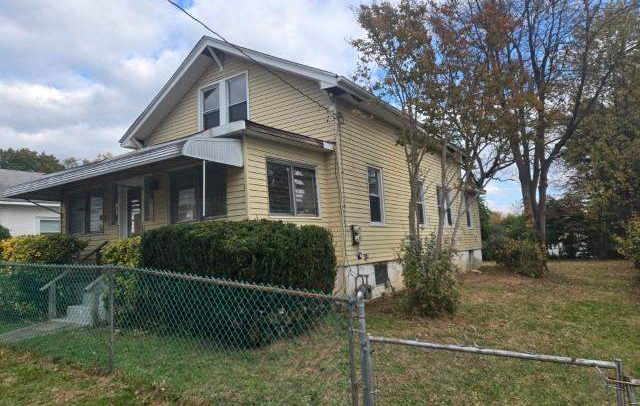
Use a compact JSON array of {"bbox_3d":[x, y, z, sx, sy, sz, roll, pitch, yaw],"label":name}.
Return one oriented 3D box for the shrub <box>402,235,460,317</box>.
[{"bbox_3d":[1.783,1.110,6.800,0.900,1.240,0.900,-7,-7,33],"label":"shrub"}]

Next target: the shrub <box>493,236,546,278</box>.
[{"bbox_3d":[5.941,1.541,12.600,1.500,1.150,1.500,-7,-7,33],"label":"shrub"}]

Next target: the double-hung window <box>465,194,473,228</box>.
[{"bbox_3d":[6.793,0.380,19.573,0.120,1.600,1.050,-7,-7,33],"label":"double-hung window"}]

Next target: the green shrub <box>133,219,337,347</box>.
[{"bbox_3d":[-1.189,1.073,6.547,2.450,1.520,2.350,-7,-7,33],"label":"green shrub"}]

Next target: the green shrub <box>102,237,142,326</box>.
[{"bbox_3d":[-3.288,1.303,7.150,0.900,1.380,0.900,-7,-7,33],"label":"green shrub"}]

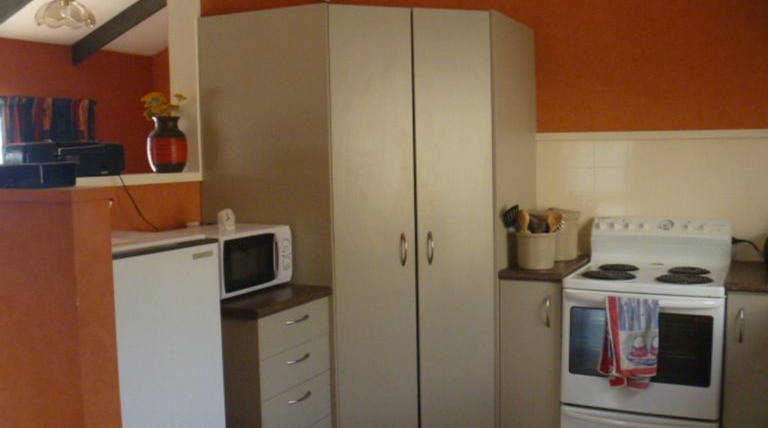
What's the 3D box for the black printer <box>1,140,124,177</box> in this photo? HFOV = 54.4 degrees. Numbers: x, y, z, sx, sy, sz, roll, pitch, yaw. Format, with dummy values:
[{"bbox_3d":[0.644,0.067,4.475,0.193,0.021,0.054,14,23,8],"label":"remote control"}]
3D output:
[{"bbox_3d":[-1.194,-0.198,2.791,0.217,0.135,0.355,2,6,28],"label":"black printer"}]

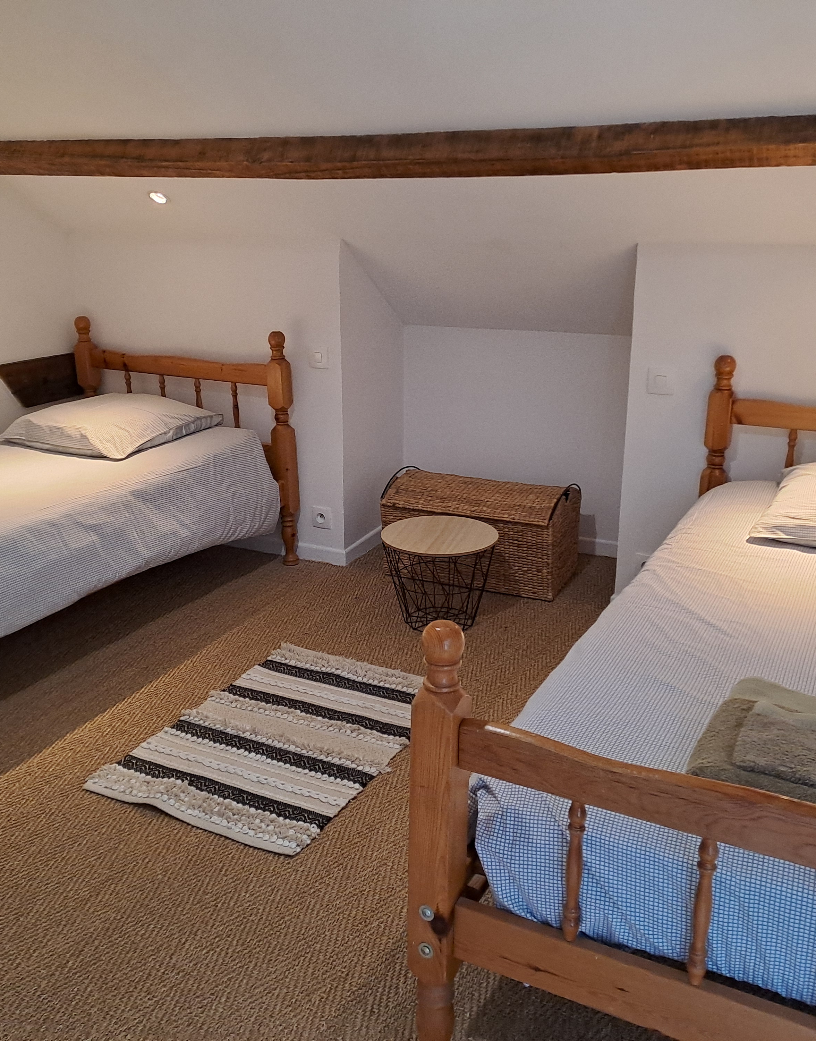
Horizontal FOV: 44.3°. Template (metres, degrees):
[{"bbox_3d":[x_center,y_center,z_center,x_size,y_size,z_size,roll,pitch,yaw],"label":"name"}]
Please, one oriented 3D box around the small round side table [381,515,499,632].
[{"bbox_3d":[0.103,0.185,3.313,0.384,0.297,0.384,0,18,0],"label":"small round side table"}]

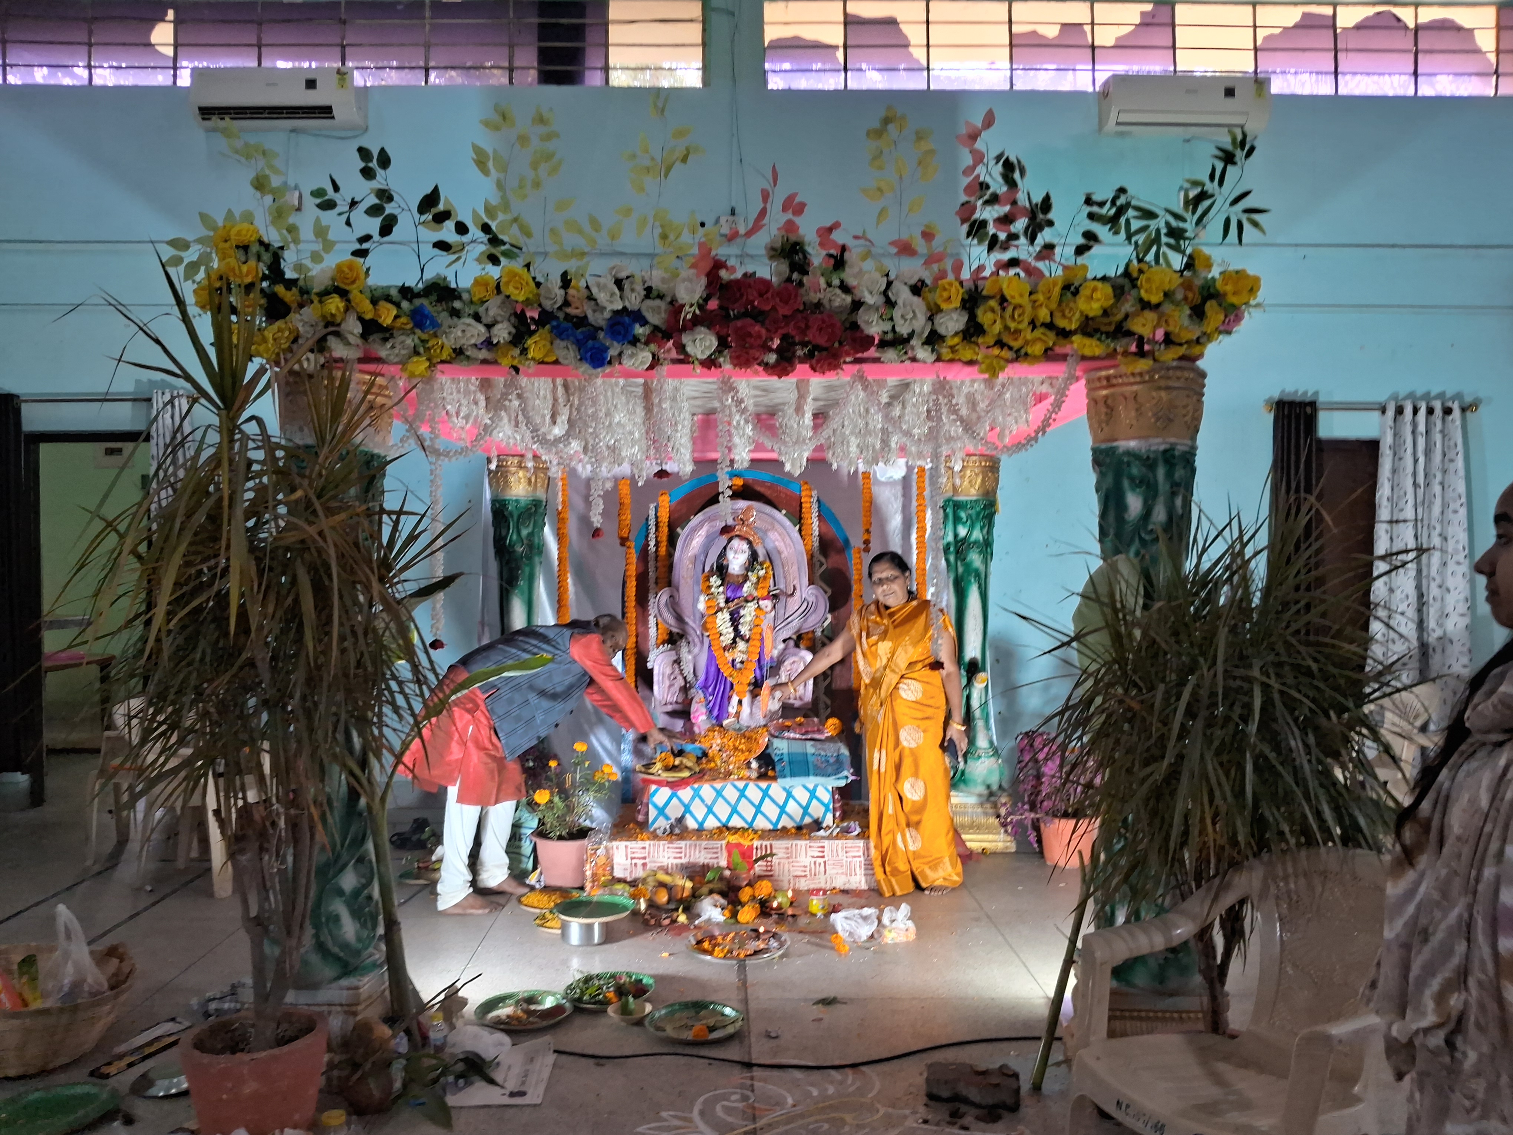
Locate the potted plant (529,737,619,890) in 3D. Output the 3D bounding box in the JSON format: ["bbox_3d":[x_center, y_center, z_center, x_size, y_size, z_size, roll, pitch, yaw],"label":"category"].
[{"bbox_3d":[-0.826,1.103,5.151,0.380,0.626,0.360,0,1,-1],"label":"potted plant"}]

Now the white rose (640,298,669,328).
[{"bbox_3d":[-0.286,-0.717,3.200,0.082,0.085,0.065,0,0,-5],"label":"white rose"}]

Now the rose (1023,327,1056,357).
[{"bbox_3d":[0.756,-0.600,3.030,0.085,0.076,0.060,0,0,0],"label":"rose"}]

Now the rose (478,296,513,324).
[{"bbox_3d":[-0.727,-0.717,3.170,0.098,0.083,0.070,0,0,0],"label":"rose"}]

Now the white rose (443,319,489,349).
[{"bbox_3d":[-0.776,-0.620,3.020,0.123,0.082,0.070,0,0,0],"label":"white rose"}]

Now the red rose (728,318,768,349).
[{"bbox_3d":[-0.023,-0.653,3.170,0.105,0.090,0.070,0,0,0],"label":"red rose"}]

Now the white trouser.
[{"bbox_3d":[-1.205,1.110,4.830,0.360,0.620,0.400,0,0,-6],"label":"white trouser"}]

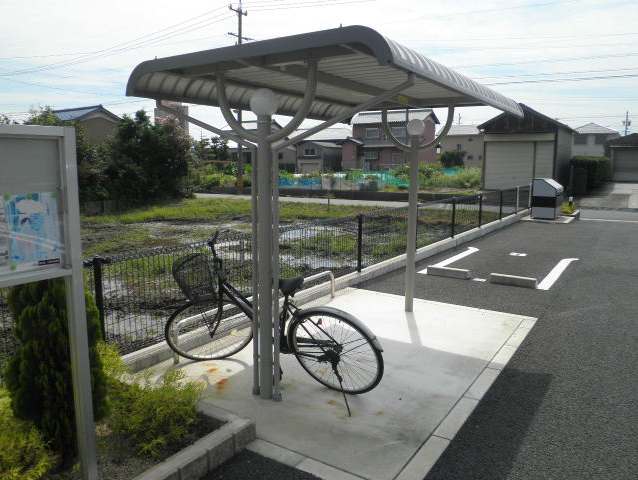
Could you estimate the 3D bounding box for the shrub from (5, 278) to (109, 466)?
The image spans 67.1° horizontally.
[{"bbox_3d":[-1.315,0.500,2.499,0.470,1.240,0.470,1,8,0],"label":"shrub"}]

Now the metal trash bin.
[{"bbox_3d":[7.745,-1.406,16.221,0.700,1.270,1.780,6,10,33],"label":"metal trash bin"}]

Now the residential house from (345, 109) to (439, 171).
[{"bbox_3d":[7.868,-9.747,50.012,8.000,7.200,6.300,5,9,28],"label":"residential house"}]

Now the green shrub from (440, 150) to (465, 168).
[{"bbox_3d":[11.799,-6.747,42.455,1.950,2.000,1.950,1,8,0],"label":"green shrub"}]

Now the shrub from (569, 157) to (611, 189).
[{"bbox_3d":[15.705,-3.739,27.729,1.500,1.750,4.200,6,10,36],"label":"shrub"}]

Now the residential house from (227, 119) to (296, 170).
[{"bbox_3d":[-6.834,-11.539,62.126,6.600,7.000,7.200,5,9,28],"label":"residential house"}]

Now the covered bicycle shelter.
[{"bbox_3d":[0.349,-0.199,4.187,2.020,2.290,3.070,6,10,33],"label":"covered bicycle shelter"}]

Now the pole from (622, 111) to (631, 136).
[{"bbox_3d":[47.172,-14.509,73.617,1.300,10.600,0.500,5,9,28],"label":"pole"}]

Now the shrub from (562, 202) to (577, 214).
[{"bbox_3d":[8.745,-1.126,16.765,0.450,0.380,0.420,6,10,33],"label":"shrub"}]

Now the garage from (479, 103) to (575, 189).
[{"bbox_3d":[11.502,-4.872,25.997,4.050,4.400,5.800,5,10,31],"label":"garage"}]

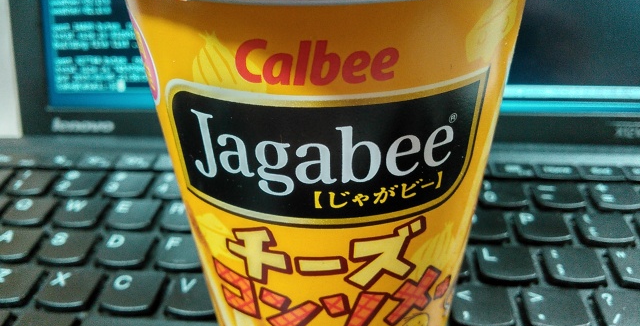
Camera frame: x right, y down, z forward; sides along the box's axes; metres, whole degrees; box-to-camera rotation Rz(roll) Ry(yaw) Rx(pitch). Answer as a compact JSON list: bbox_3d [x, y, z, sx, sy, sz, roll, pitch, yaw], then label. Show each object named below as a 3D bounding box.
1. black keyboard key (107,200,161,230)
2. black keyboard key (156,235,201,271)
[{"bbox_3d":[-0.063,0.018,0.188,0.016,0.003,0.015,1,31,6],"label":"black keyboard key"},{"bbox_3d":[-0.041,0.027,0.172,0.015,0.003,0.014,1,32,6],"label":"black keyboard key"}]

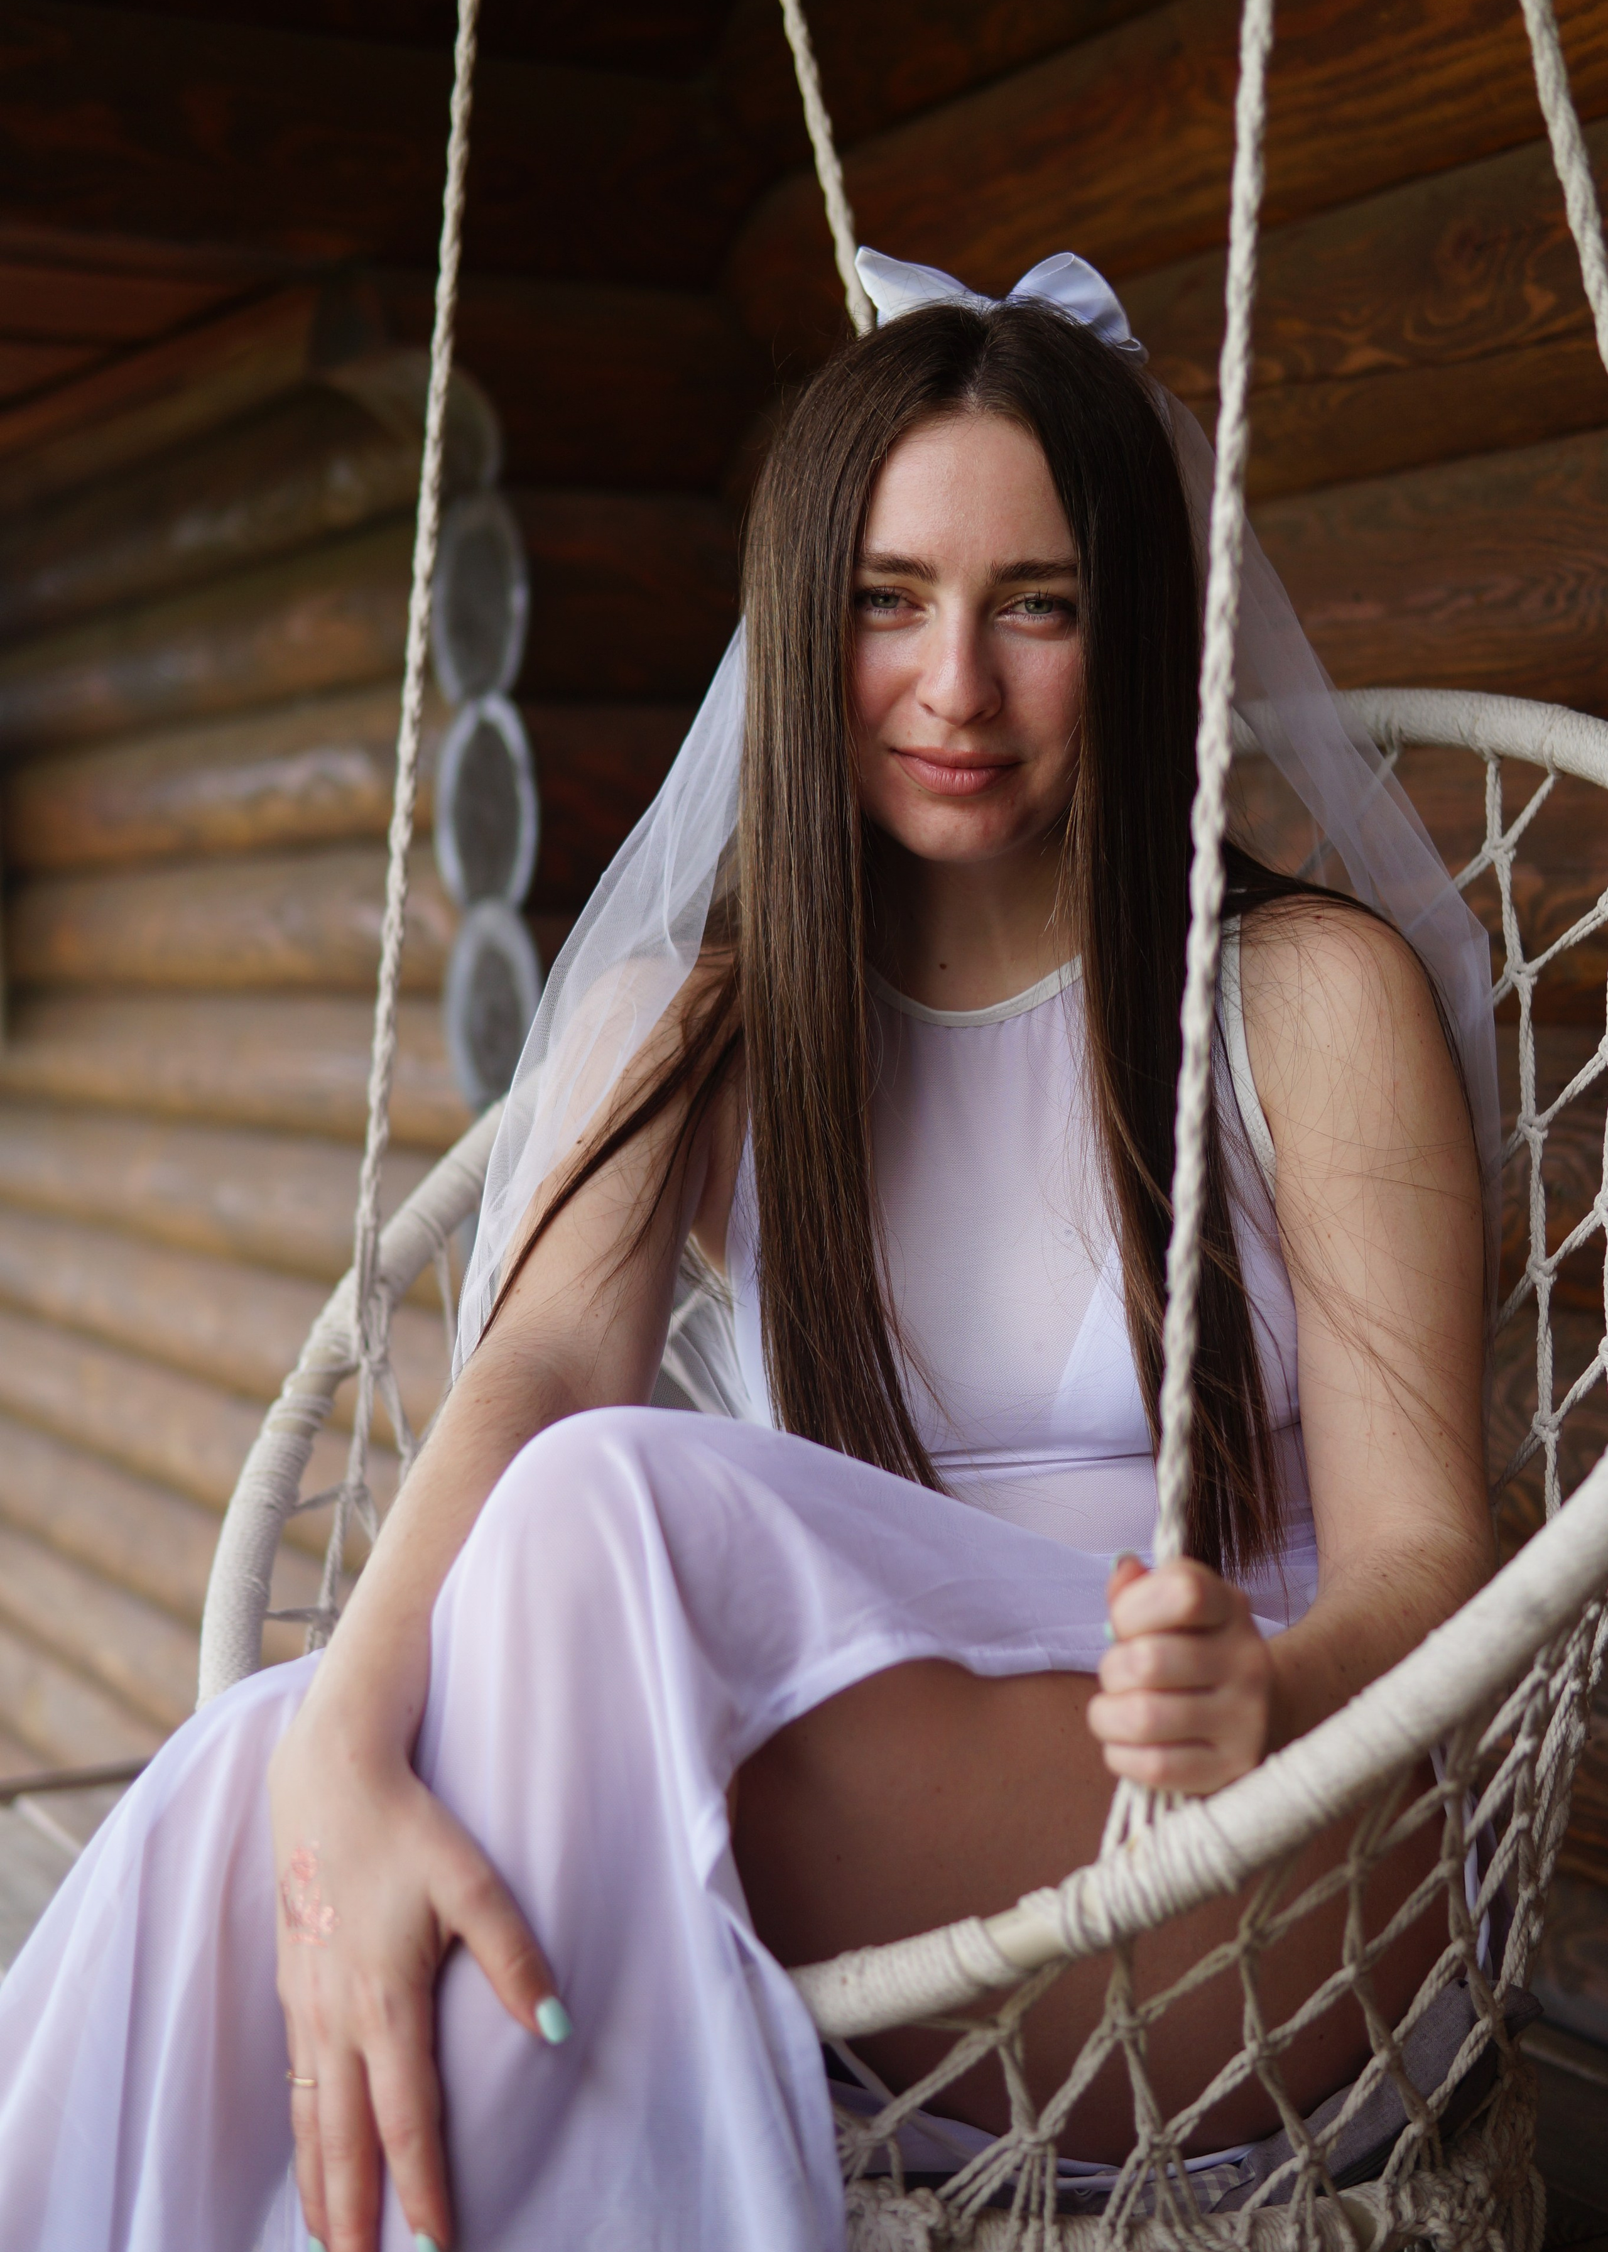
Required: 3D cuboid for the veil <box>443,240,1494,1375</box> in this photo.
[{"bbox_3d":[0.078,-0.135,1.400,0.480,0.530,0.290,0,7,14],"label":"veil"}]

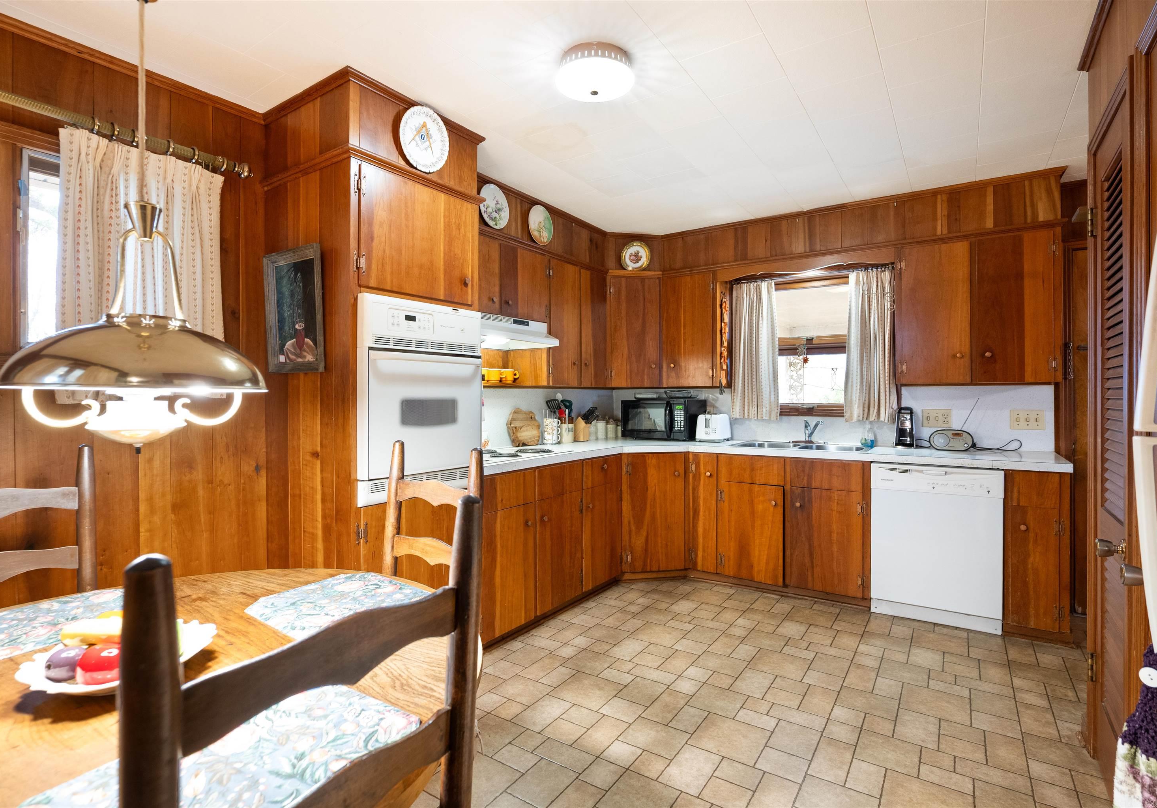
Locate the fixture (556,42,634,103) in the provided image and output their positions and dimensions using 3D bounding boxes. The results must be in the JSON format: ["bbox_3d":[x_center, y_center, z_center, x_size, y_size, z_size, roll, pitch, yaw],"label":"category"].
[{"bbox_3d":[0.059,-1.158,1.925,0.285,0.100,0.285,0,0,0],"label":"fixture"}]

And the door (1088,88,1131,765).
[{"bbox_3d":[1.653,0.166,1.652,0.036,2.070,0.400,0,0,35],"label":"door"}]

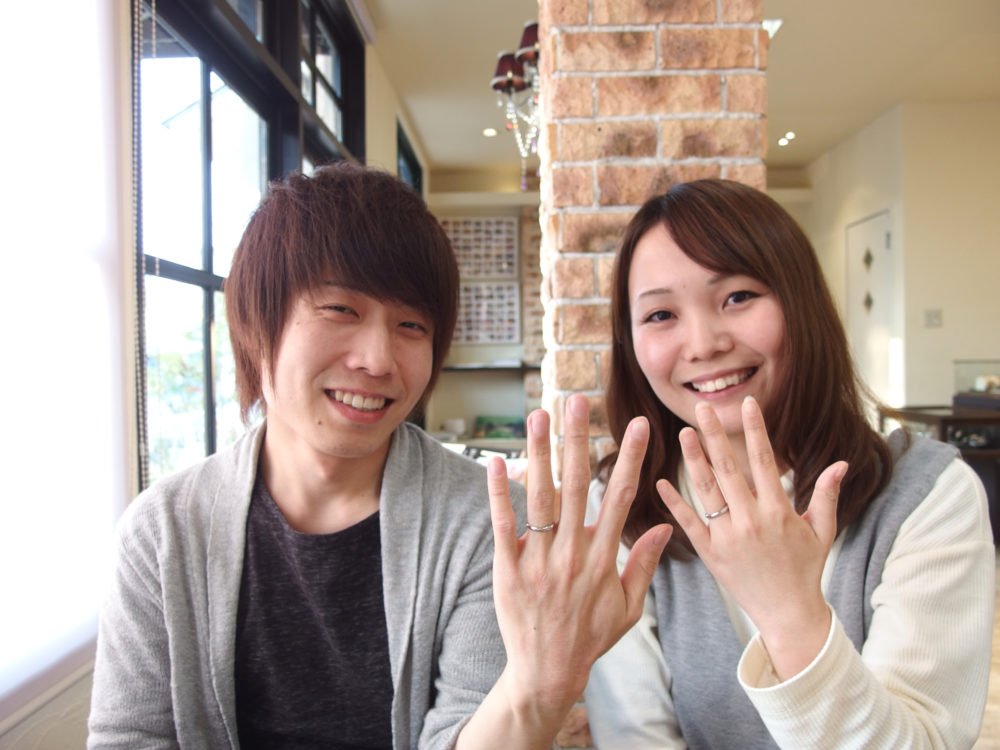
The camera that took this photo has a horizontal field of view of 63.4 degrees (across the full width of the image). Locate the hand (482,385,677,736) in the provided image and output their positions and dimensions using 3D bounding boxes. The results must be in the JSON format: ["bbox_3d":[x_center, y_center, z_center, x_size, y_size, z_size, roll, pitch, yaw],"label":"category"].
[{"bbox_3d":[0.053,0.126,0.540,0.122,0.225,0.065,5,6,0],"label":"hand"}]

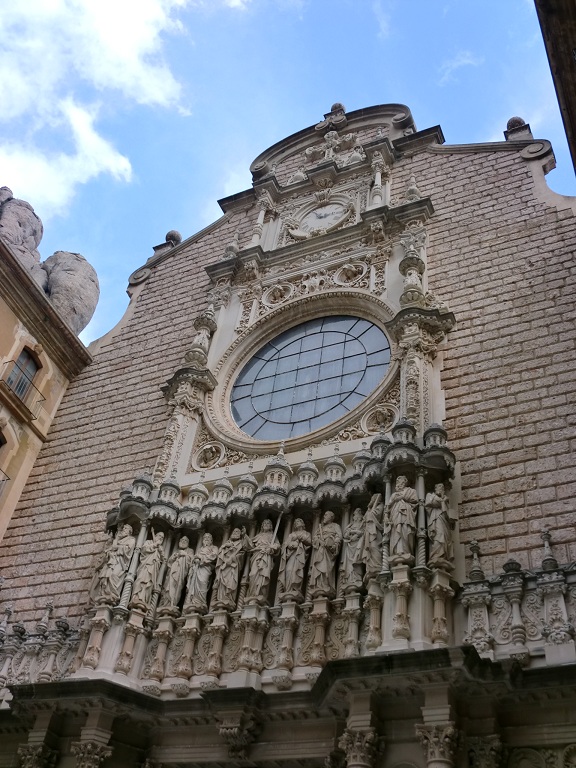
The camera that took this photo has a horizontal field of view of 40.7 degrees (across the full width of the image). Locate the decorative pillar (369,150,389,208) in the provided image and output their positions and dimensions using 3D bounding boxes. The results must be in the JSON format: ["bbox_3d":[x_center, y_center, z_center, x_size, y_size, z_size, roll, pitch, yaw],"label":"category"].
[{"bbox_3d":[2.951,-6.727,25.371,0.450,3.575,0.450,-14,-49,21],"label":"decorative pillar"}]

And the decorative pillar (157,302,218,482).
[{"bbox_3d":[-2.752,0.050,21.833,1.200,7.250,0.750,-14,-50,21],"label":"decorative pillar"}]

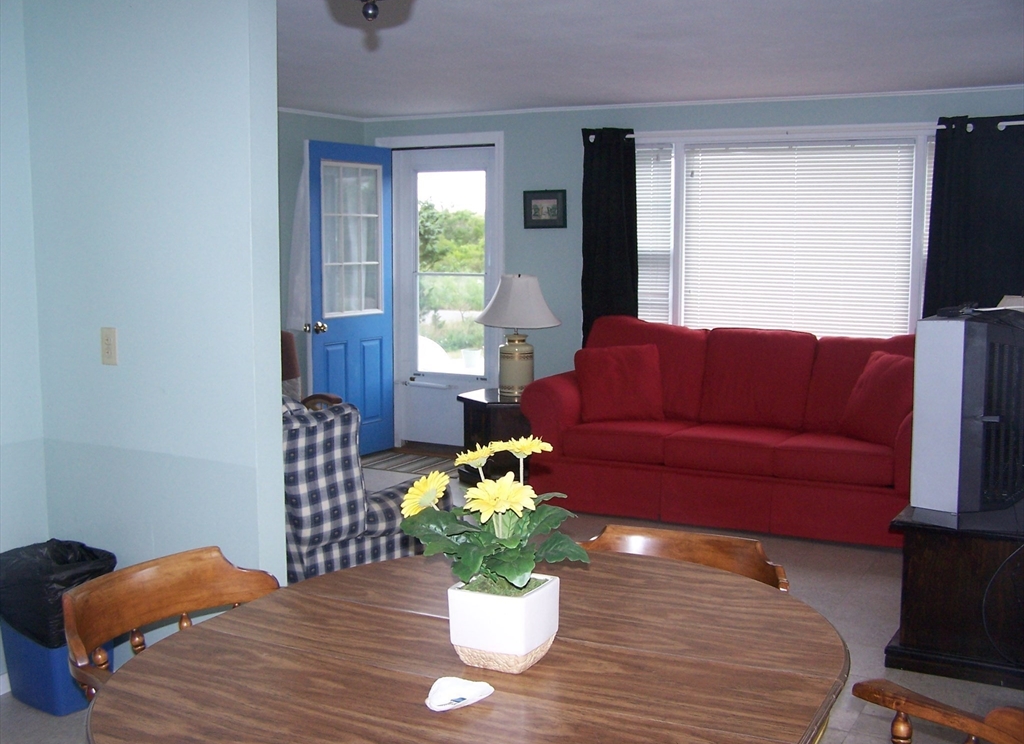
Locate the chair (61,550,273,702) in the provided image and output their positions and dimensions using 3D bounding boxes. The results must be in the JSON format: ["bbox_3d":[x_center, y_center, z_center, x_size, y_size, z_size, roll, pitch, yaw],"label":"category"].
[{"bbox_3d":[-0.576,0.788,2.270,0.550,0.760,0.580,4,8,32],"label":"chair"}]

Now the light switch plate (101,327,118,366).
[{"bbox_3d":[-1.240,-0.077,3.451,0.070,0.115,0.007,4,8,27],"label":"light switch plate"}]

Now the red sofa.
[{"bbox_3d":[1.237,0.261,5.991,2.180,0.950,0.970,3,7,24],"label":"red sofa"}]

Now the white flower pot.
[{"bbox_3d":[-0.011,0.410,1.853,0.138,0.131,0.138,3,7,26],"label":"white flower pot"}]

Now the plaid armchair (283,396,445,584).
[{"bbox_3d":[-0.892,0.429,4.555,0.830,0.950,1.080,4,8,27],"label":"plaid armchair"}]

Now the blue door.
[{"bbox_3d":[-1.039,-0.448,7.305,0.045,2.030,0.790,5,8,34],"label":"blue door"}]

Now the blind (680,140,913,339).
[{"bbox_3d":[1.590,-0.675,6.390,1.290,1.240,0.040,4,8,27],"label":"blind"}]

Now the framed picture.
[{"bbox_3d":[0.201,-1.017,7.043,0.297,0.240,0.022,4,8,27],"label":"framed picture"}]

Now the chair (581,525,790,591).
[{"bbox_3d":[0.263,0.769,2.455,0.580,0.760,0.550,3,7,24],"label":"chair"}]

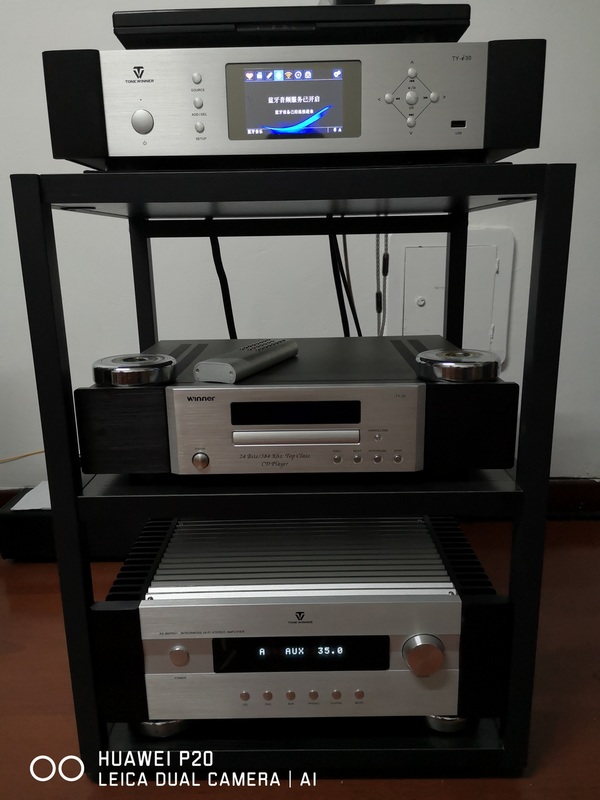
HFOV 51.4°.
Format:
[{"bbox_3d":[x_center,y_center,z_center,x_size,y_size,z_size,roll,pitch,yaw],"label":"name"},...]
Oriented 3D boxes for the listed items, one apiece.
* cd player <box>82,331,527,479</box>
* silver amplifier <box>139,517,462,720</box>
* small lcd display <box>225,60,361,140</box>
[{"bbox_3d":[-0.002,-0.006,0.767,0.430,0.096,0.323,-1,14,1],"label":"cd player"},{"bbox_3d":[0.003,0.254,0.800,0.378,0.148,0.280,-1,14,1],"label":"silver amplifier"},{"bbox_3d":[-0.005,-0.261,0.546,0.115,0.061,0.015,-1,14,1],"label":"small lcd display"}]

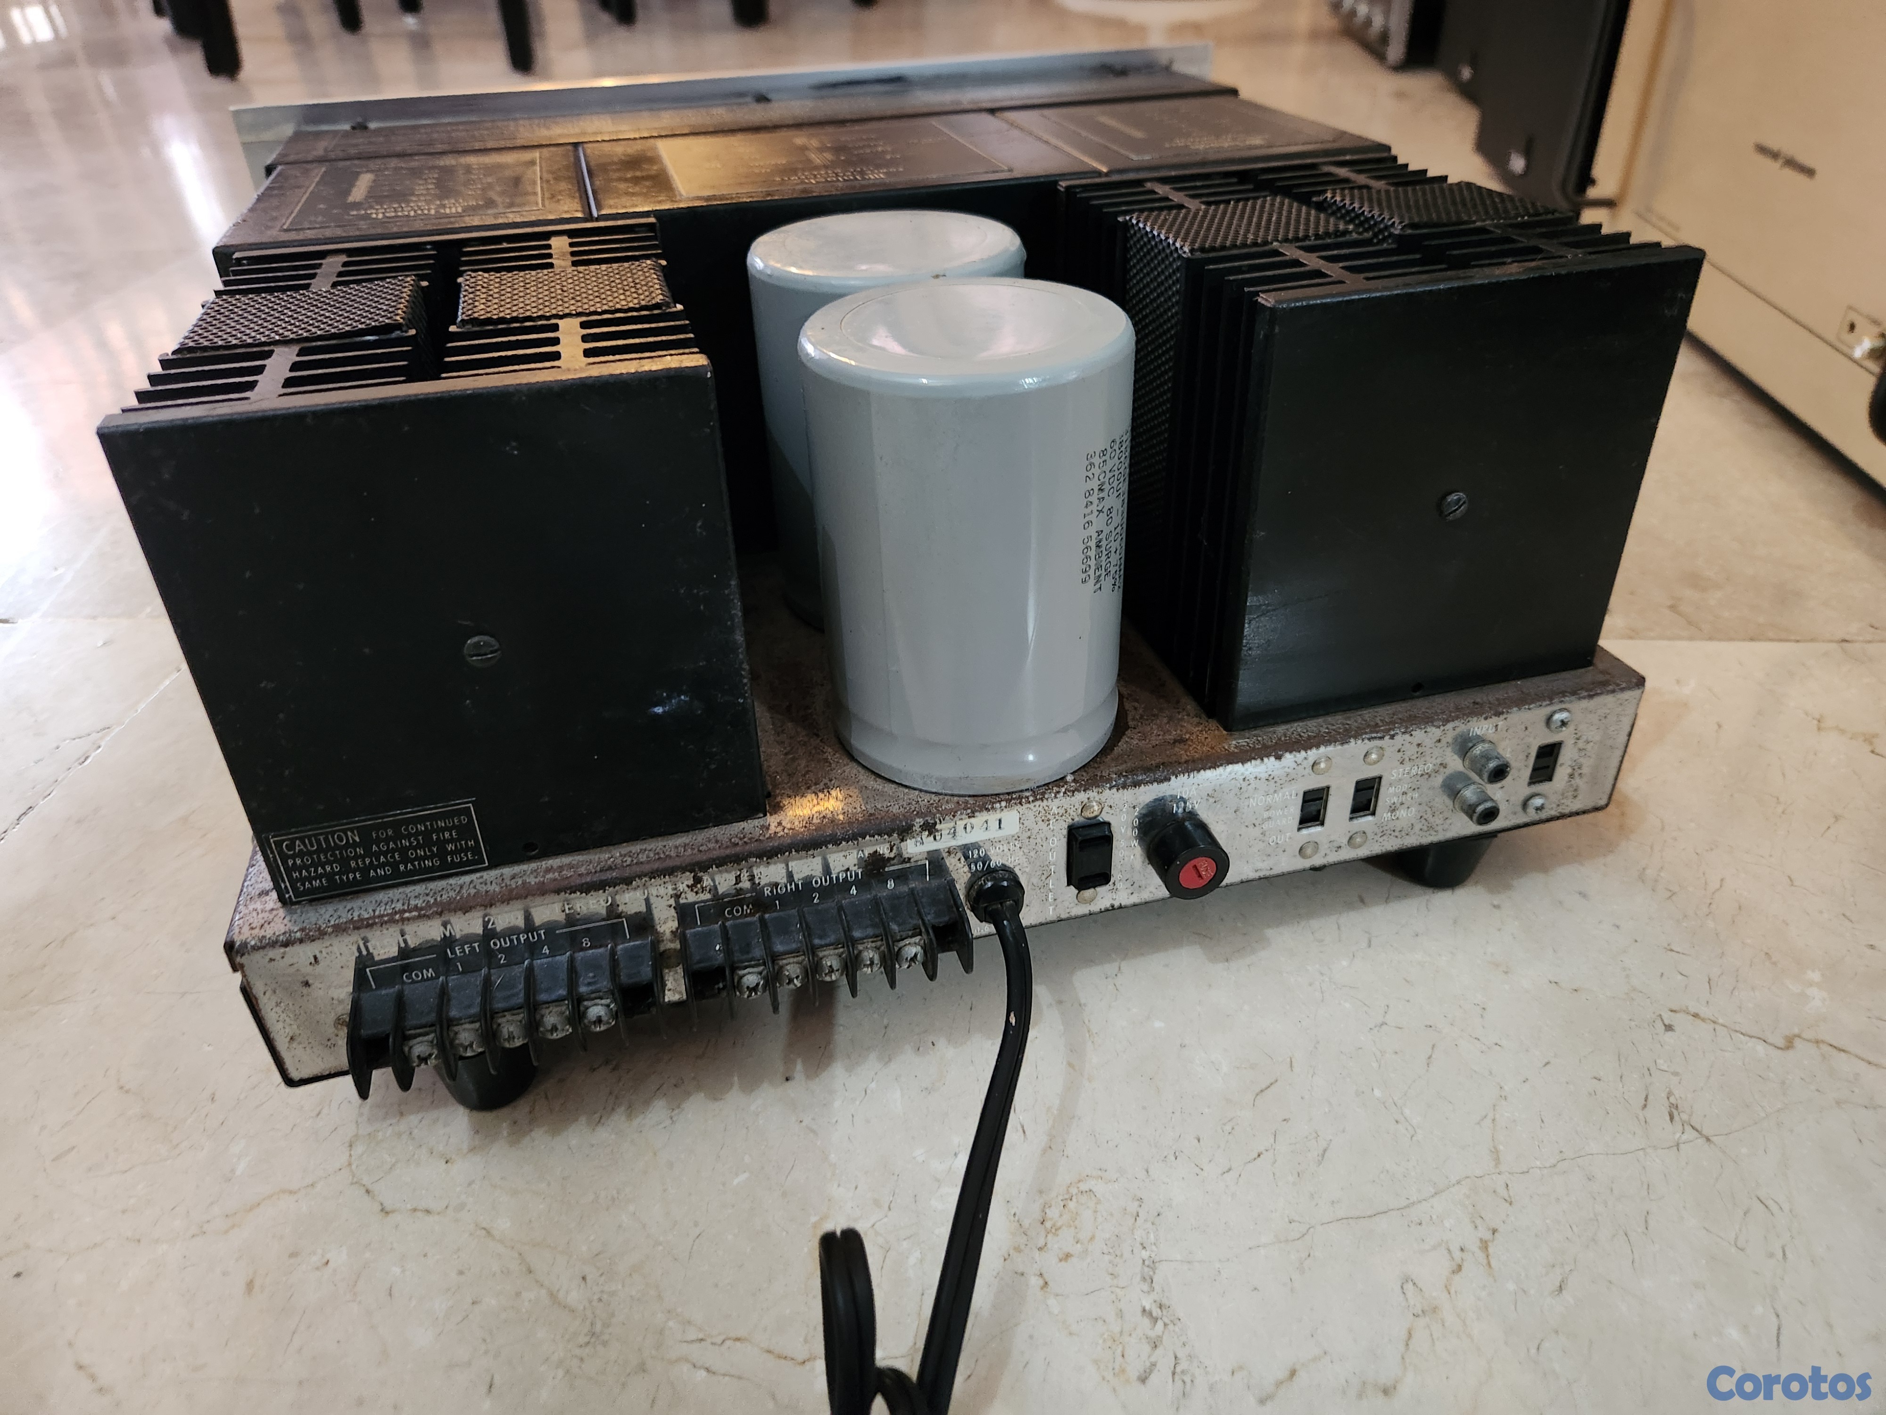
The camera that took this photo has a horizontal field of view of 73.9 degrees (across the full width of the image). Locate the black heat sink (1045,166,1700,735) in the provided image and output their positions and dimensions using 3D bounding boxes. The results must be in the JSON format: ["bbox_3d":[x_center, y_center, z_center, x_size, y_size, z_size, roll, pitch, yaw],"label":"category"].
[{"bbox_3d":[0.110,-0.087,0.372,0.111,0.112,0.142,-10,34,-12],"label":"black heat sink"}]

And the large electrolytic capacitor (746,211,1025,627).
[{"bbox_3d":[-0.015,-0.086,0.382,0.078,0.108,0.078,-1,33,1],"label":"large electrolytic capacitor"}]

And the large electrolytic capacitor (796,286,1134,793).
[{"bbox_3d":[0.007,-0.044,0.316,0.078,0.108,0.078,-1,33,1],"label":"large electrolytic capacitor"}]

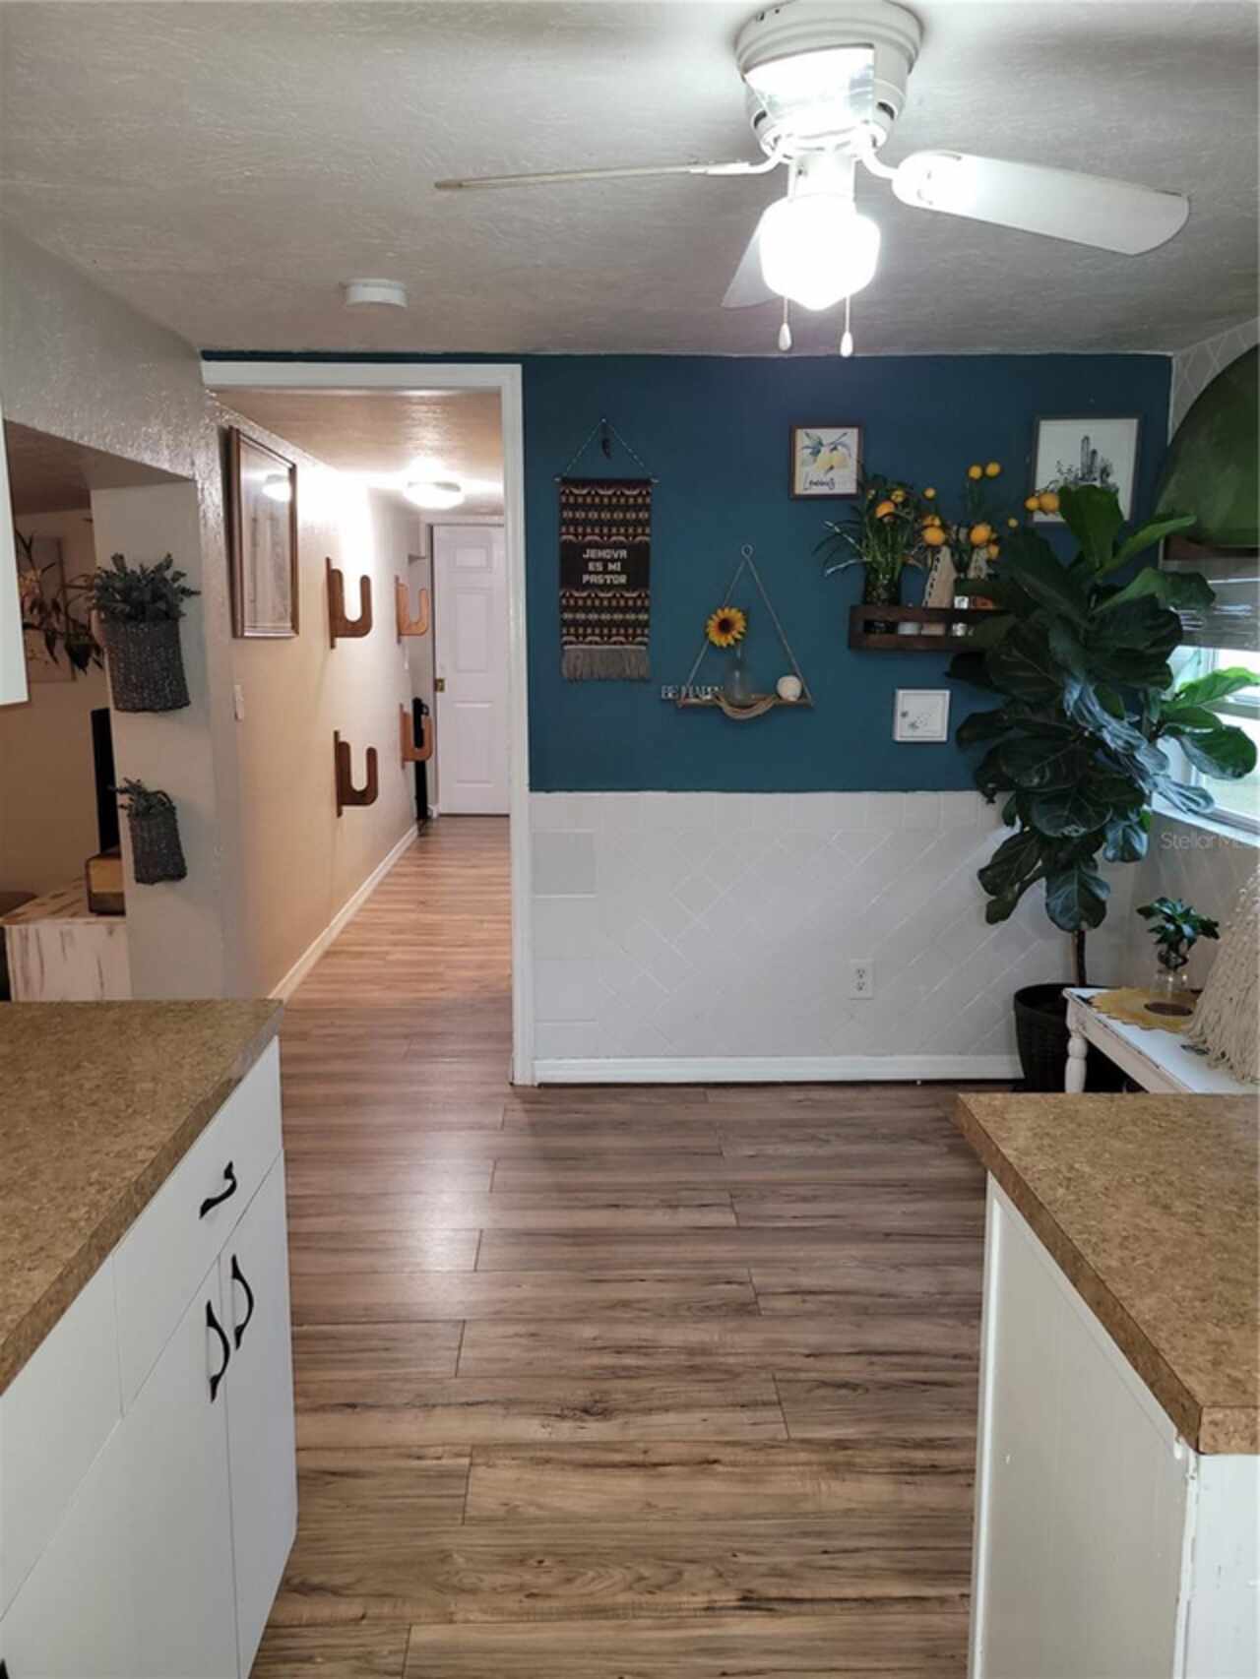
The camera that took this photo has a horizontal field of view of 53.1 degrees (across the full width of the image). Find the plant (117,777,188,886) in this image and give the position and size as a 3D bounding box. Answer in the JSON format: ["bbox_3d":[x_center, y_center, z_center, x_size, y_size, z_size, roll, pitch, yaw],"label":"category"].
[{"bbox_3d":[-1.356,-0.022,3.578,0.180,0.287,0.120,1,9,6],"label":"plant"}]

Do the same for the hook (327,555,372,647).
[{"bbox_3d":[-1.325,-1.123,5.964,0.219,0.421,0.080,0,9,-2],"label":"hook"}]

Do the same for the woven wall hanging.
[{"bbox_3d":[-0.069,-0.842,3.670,0.287,0.748,0.025,0,9,-2],"label":"woven wall hanging"}]

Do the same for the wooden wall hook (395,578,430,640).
[{"bbox_3d":[-1.321,-1.405,7.714,0.189,0.402,0.070,0,9,-1],"label":"wooden wall hook"}]

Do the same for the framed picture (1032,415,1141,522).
[{"bbox_3d":[1.329,-1.079,3.671,0.305,0.304,0.020,0,9,-2],"label":"framed picture"}]

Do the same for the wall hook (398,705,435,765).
[{"bbox_3d":[-1.318,-0.641,7.839,0.189,0.402,0.070,0,9,-1],"label":"wall hook"}]

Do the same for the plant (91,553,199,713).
[{"bbox_3d":[-1.335,-0.568,3.469,0.270,0.425,0.170,1,9,6],"label":"plant"}]

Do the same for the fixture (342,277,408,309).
[{"bbox_3d":[-0.582,-1.249,2.883,0.150,0.042,0.150,0,9,-2],"label":"fixture"}]

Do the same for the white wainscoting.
[{"bbox_3d":[0.610,0.295,3.704,1.777,0.878,0.025,0,9,-1],"label":"white wainscoting"}]

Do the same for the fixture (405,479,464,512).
[{"bbox_3d":[-1.030,-1.812,6.619,0.308,0.129,0.308,0,9,-1],"label":"fixture"}]

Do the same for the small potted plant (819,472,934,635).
[{"bbox_3d":[0.694,-0.815,3.576,0.330,0.441,0.240,0,9,-2],"label":"small potted plant"}]

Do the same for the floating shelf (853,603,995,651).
[{"bbox_3d":[0.901,-0.618,3.679,0.532,0.135,0.120,0,9,-2],"label":"floating shelf"}]

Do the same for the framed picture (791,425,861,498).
[{"bbox_3d":[0.542,-1.044,3.483,0.194,0.195,0.020,0,9,-1],"label":"framed picture"}]

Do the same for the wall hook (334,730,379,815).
[{"bbox_3d":[-1.266,-0.304,5.873,0.189,0.402,0.070,0,9,-1],"label":"wall hook"}]

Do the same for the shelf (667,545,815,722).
[{"bbox_3d":[0.300,-0.571,3.499,0.387,0.481,0.119,0,9,-1],"label":"shelf"}]

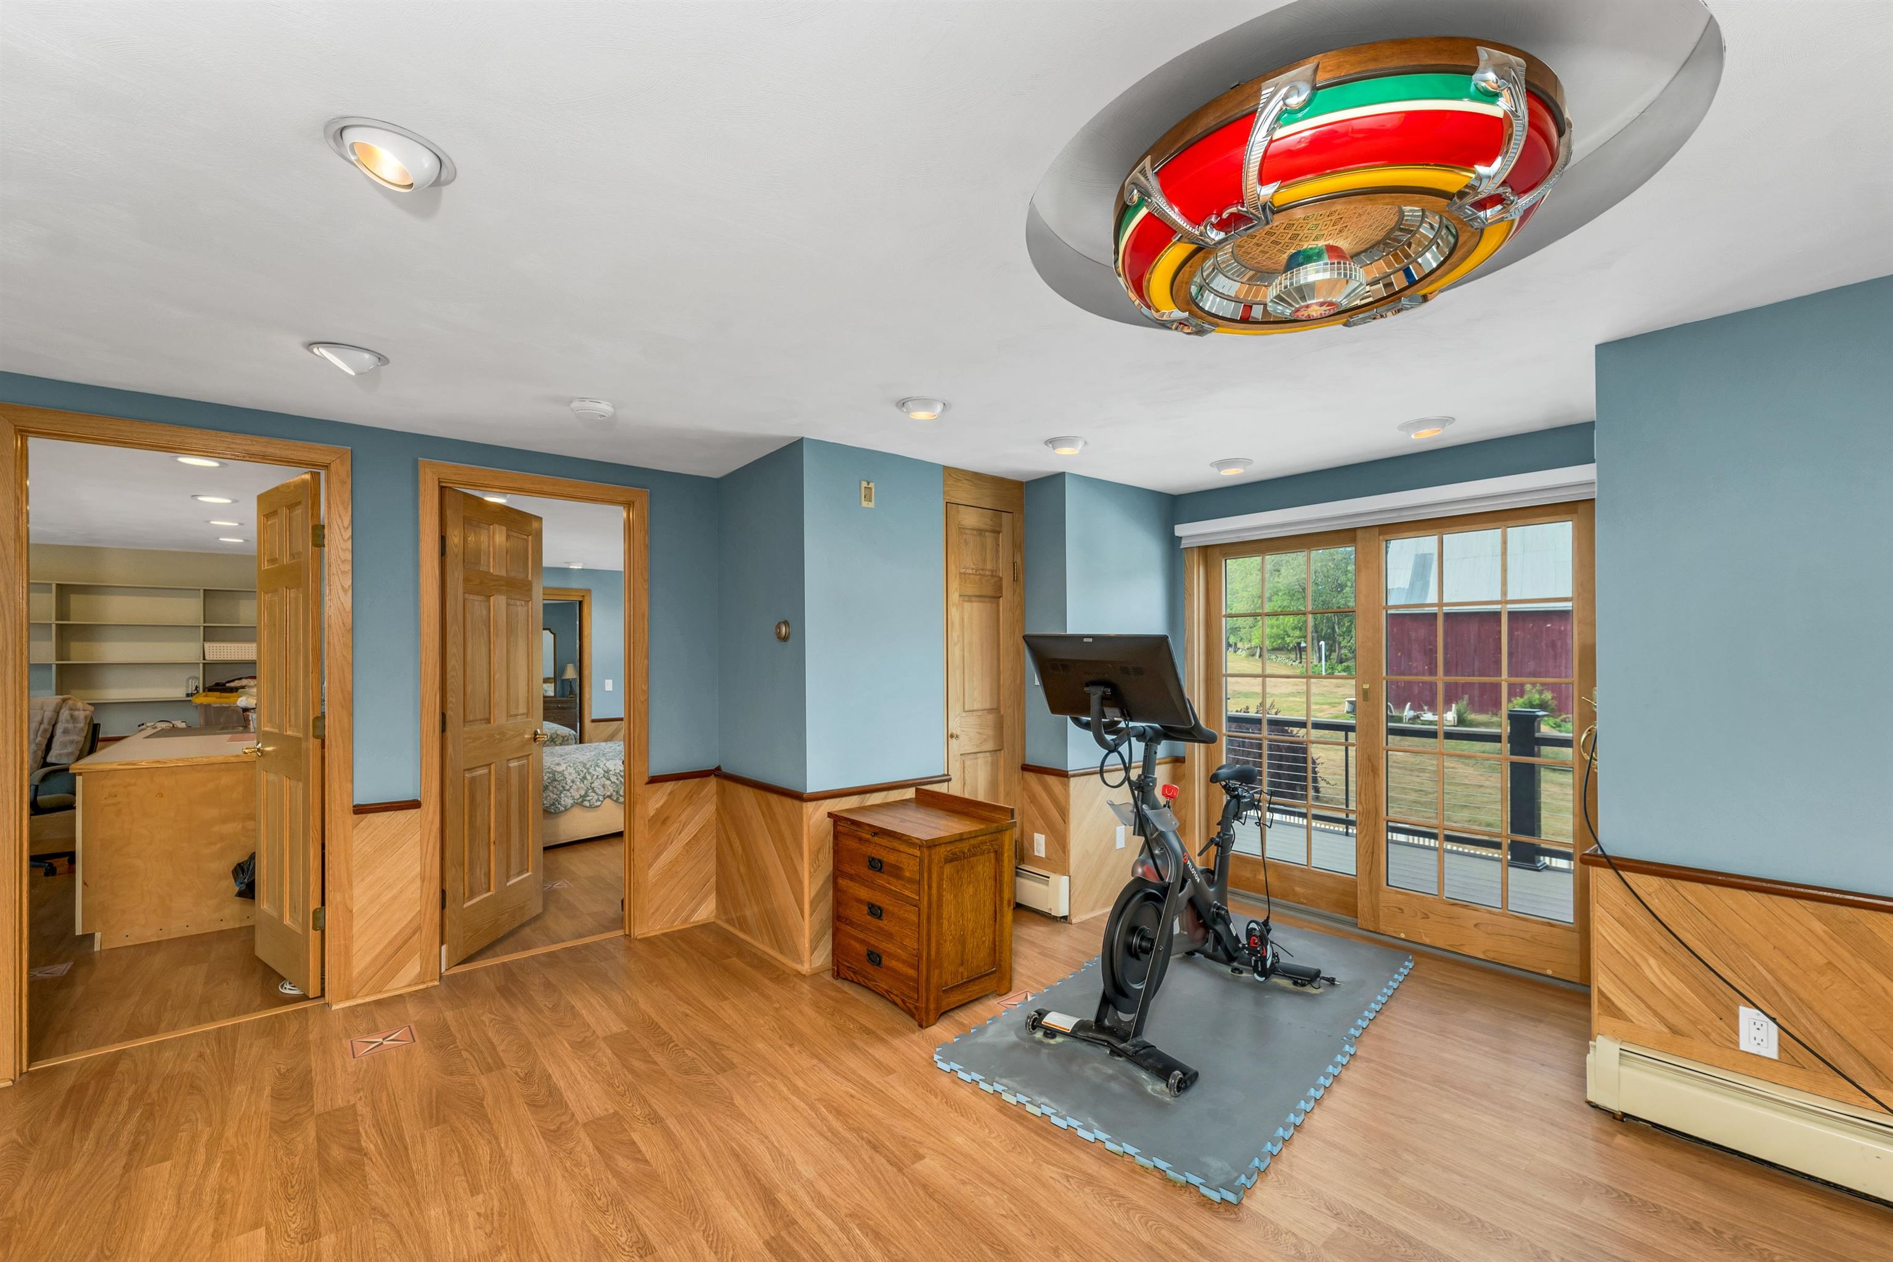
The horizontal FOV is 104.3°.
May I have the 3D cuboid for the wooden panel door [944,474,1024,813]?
[{"bbox_3d":[0.191,0.337,3.779,0.552,2.246,0.080,1,-1,-39],"label":"wooden panel door"}]

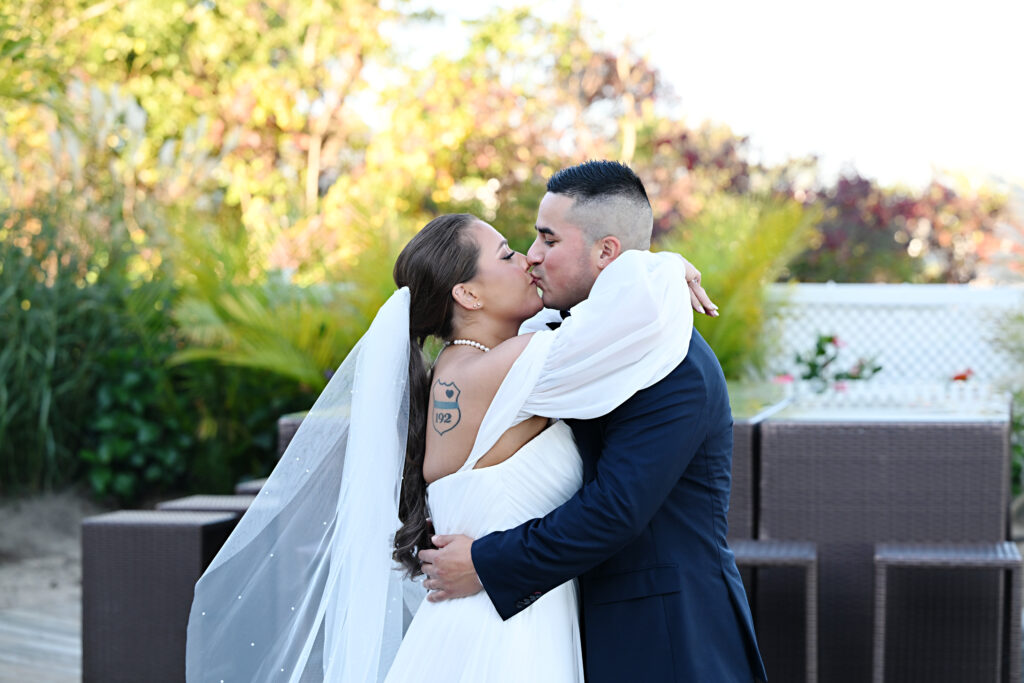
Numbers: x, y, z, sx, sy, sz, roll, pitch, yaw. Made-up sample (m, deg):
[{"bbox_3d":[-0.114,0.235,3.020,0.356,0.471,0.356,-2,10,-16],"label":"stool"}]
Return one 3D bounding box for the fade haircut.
[{"bbox_3d":[0.151,-0.227,4.500,0.183,0.168,0.165,0,2,-7],"label":"fade haircut"}]

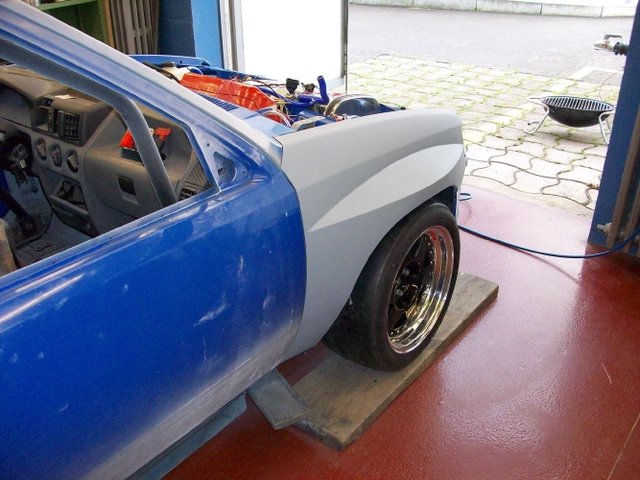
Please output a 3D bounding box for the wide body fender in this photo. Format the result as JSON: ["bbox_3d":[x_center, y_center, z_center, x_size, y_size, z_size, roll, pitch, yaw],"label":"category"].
[{"bbox_3d":[0.218,-0.100,1.862,0.265,0.625,0.900,19,32,33],"label":"wide body fender"}]

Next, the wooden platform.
[{"bbox_3d":[0.279,0.350,2.160,0.260,0.042,1.045,19,32,33],"label":"wooden platform"}]

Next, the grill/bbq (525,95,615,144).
[{"bbox_3d":[1.604,-0.777,4.019,0.520,0.210,0.370,13,30,25],"label":"grill/bbq"}]

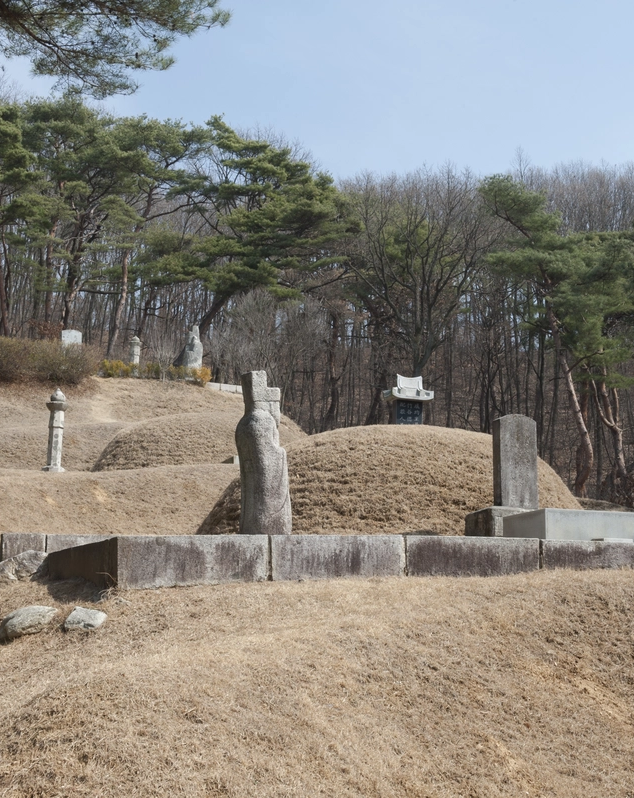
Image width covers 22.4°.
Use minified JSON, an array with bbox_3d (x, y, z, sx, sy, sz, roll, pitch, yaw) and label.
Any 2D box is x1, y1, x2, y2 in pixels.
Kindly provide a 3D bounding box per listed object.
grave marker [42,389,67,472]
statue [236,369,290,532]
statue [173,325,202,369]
[{"bbox_3d":[-5.236,0.616,31.998,0.450,1.688,0.450,4,-12,-20],"label":"grave marker"},{"bbox_3d":[-0.620,0.662,18.937,0.520,2.033,0.580,4,-12,-20],"label":"statue"},{"bbox_3d":[-4.217,-1.567,54.359,0.660,1.918,0.620,5,-12,-22],"label":"statue"}]

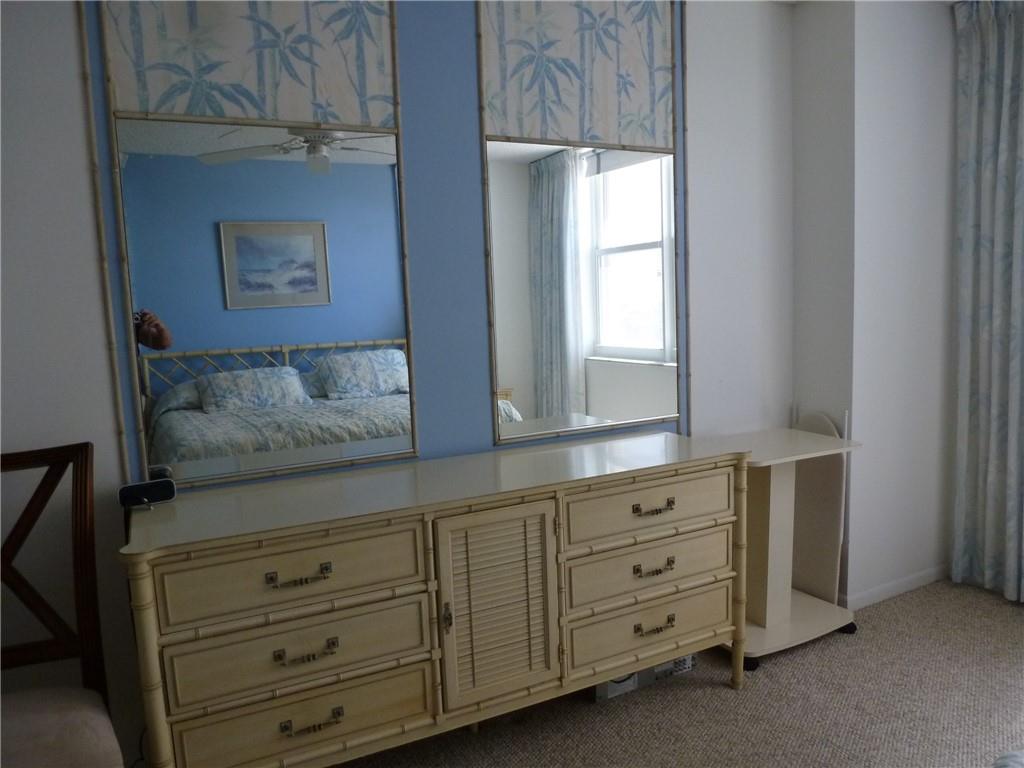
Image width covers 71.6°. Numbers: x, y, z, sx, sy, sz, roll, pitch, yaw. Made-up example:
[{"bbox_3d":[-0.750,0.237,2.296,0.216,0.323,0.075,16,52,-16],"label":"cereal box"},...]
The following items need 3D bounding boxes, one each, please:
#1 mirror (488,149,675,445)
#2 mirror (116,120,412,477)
[{"bbox_3d":[0.280,-0.334,2.546,0.777,1.006,0.040,-5,7,-25],"label":"mirror"},{"bbox_3d":[-0.686,-0.245,2.096,0.777,1.006,0.040,-5,7,-25],"label":"mirror"}]

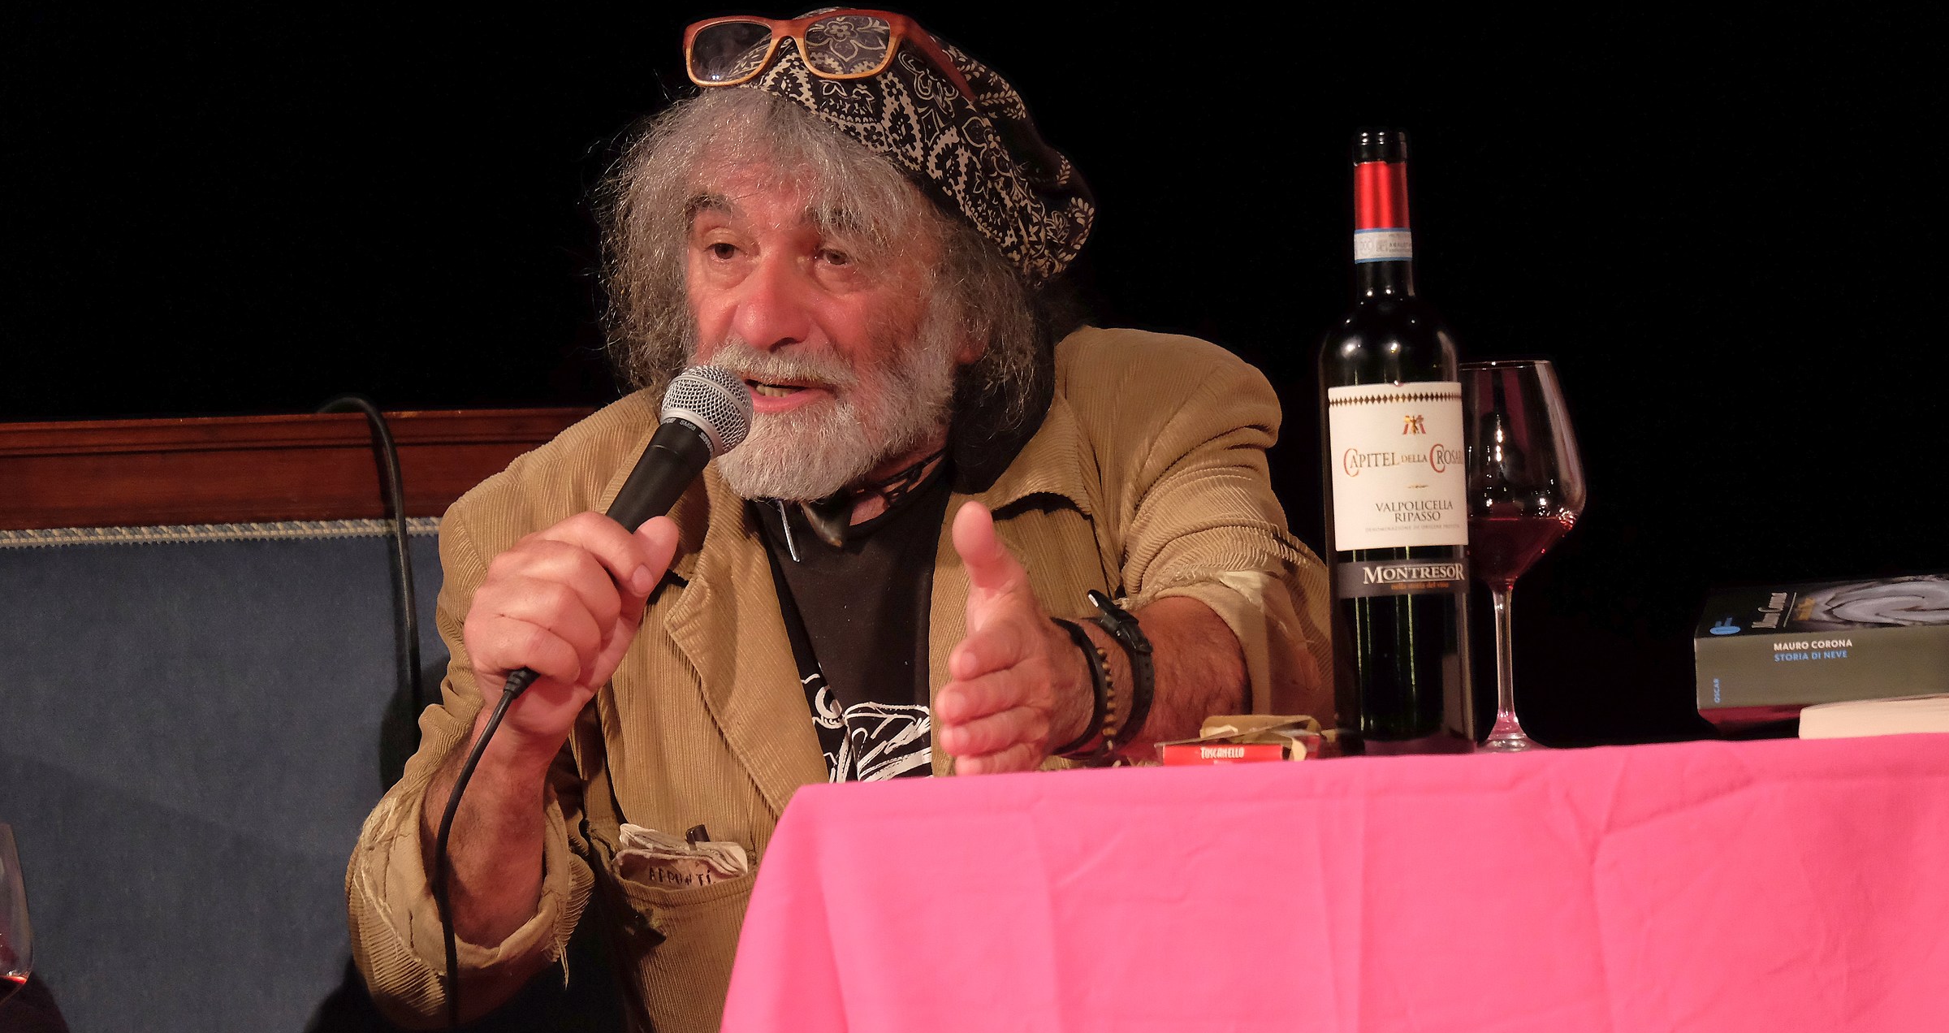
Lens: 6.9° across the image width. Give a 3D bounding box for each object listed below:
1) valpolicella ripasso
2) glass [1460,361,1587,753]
[{"bbox_3d":[0.223,-0.038,8.620,0.075,0.333,0.075,-2,-1,0],"label":"valpolicella ripasso"},{"bbox_3d":[0.283,0.023,8.710,0.091,0.212,0.091,-2,-1,0],"label":"glass"}]

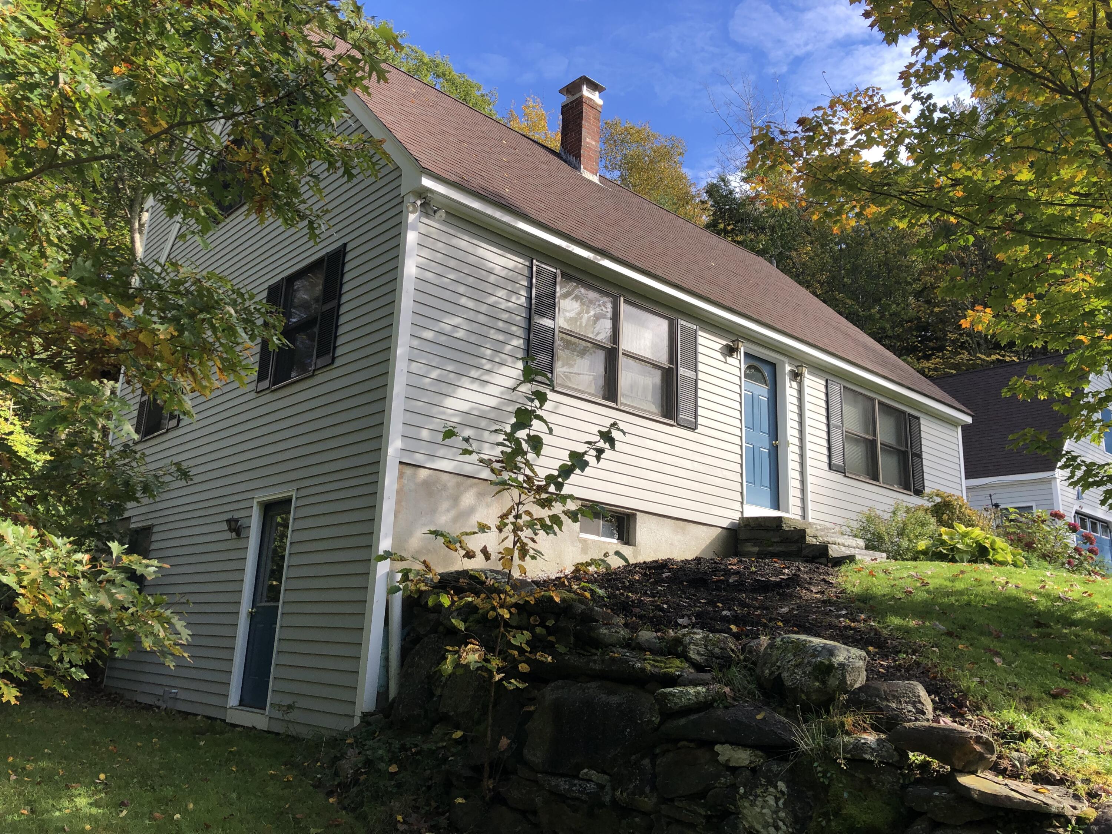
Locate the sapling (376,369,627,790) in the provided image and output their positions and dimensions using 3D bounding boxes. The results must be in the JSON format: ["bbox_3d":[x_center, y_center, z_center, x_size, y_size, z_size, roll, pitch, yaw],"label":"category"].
[{"bbox_3d":[-0.369,1.022,6.206,1.550,2.950,1.450,2,-14,1],"label":"sapling"}]

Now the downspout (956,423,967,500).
[{"bbox_3d":[6.923,1.330,15.336,0.130,2.400,0.120,15,-19,-40],"label":"downspout"}]

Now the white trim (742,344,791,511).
[{"bbox_3d":[2.692,0.180,11.595,1.040,2.150,0.130,15,-19,-40],"label":"white trim"}]

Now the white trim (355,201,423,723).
[{"bbox_3d":[-1.435,0.191,7.857,0.115,4.606,0.119,15,-19,-41],"label":"white trim"}]

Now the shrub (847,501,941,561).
[{"bbox_3d":[4.438,1.498,11.798,1.200,0.760,1.000,15,-19,-40],"label":"shrub"}]

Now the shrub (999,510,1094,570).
[{"bbox_3d":[6.594,1.638,12.074,1.200,0.850,1.100,15,-19,-40],"label":"shrub"}]

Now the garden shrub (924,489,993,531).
[{"bbox_3d":[6.061,1.648,13.451,1.100,1.139,1.000,15,-19,-40],"label":"garden shrub"}]

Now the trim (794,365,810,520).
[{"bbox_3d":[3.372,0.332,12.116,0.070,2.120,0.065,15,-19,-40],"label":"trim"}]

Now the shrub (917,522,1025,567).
[{"bbox_3d":[5.065,1.565,10.984,1.300,0.550,1.100,15,-19,-40],"label":"shrub"}]

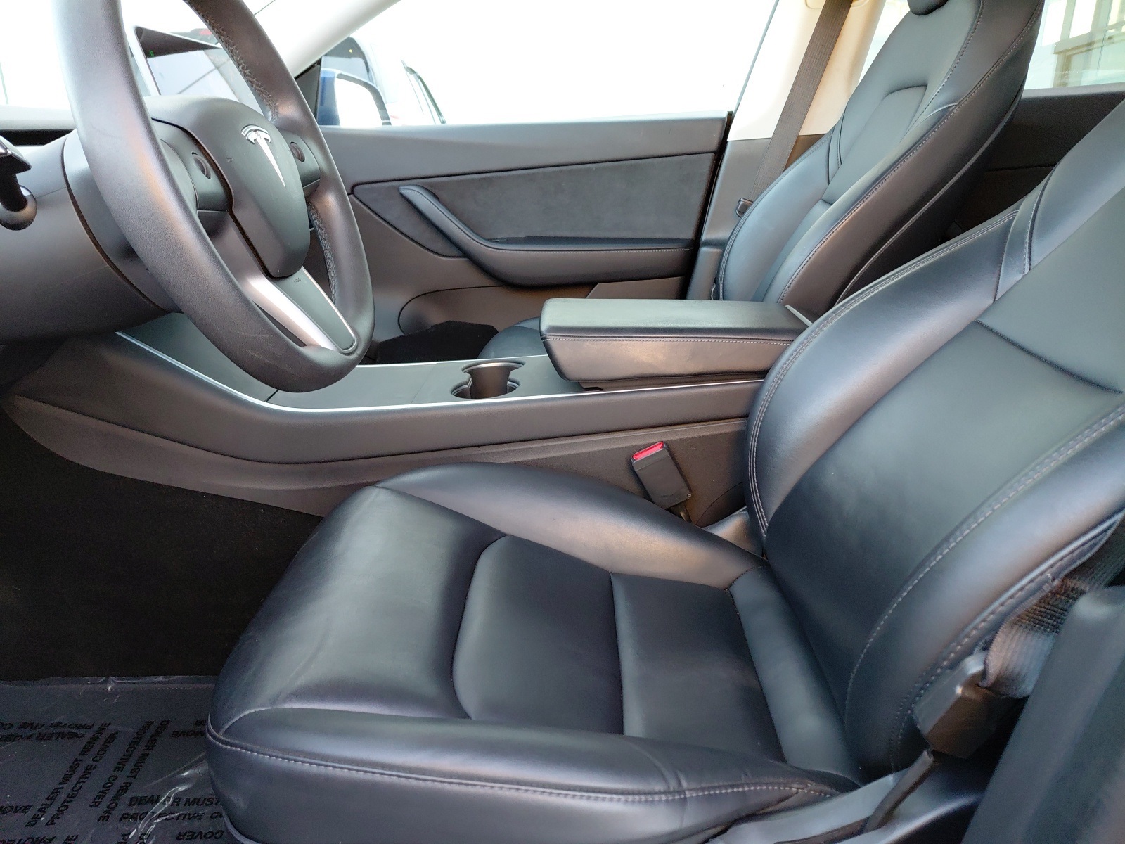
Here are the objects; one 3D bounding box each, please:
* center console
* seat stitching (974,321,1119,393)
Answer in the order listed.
[{"bbox_3d":[-0.150,-0.022,1.095,1.020,0.265,0.250,0,20,2],"label":"center console"},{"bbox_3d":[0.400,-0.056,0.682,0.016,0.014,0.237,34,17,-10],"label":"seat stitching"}]

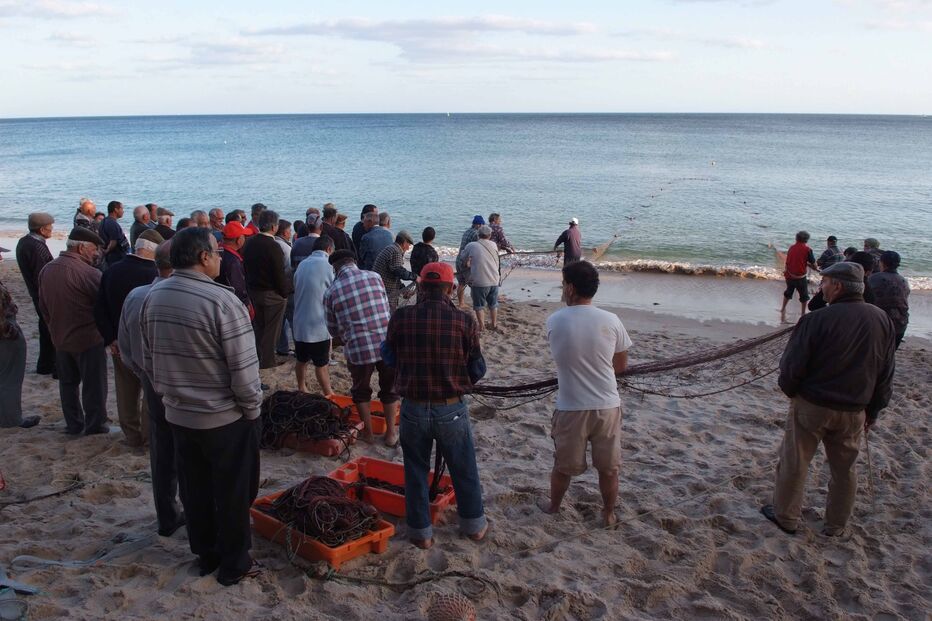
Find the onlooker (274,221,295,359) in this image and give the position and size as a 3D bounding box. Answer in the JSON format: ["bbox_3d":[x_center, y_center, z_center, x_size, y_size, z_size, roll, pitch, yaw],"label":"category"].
[{"bbox_3d":[-2.266,-0.276,8.355,0.500,1.700,0.340,11,19,33],"label":"onlooker"}]

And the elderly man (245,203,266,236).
[{"bbox_3d":[-2.712,-0.551,8.897,0.520,1.720,0.380,15,22,43],"label":"elderly man"}]

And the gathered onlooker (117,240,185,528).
[{"bbox_3d":[-1.636,0.457,3.639,0.420,1.700,0.550,-15,22,-41],"label":"gathered onlooker"}]

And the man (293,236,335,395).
[{"bbox_3d":[-1.521,0.065,6.703,0.500,1.610,0.400,6,17,21],"label":"man"}]

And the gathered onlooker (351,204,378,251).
[{"bbox_3d":[-1.325,-0.537,9.049,0.520,1.770,0.360,6,17,20],"label":"gathered onlooker"}]

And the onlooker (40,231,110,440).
[{"bbox_3d":[-3.027,0.181,5.278,0.540,1.680,0.400,0,16,2],"label":"onlooker"}]

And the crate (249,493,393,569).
[{"bbox_3d":[-0.850,1.260,3.885,0.799,0.140,0.398,7,5,39],"label":"crate"}]

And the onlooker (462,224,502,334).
[{"bbox_3d":[0.209,-0.507,10.434,0.550,1.660,0.420,2,16,6],"label":"onlooker"}]

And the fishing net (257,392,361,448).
[{"bbox_3d":[-1.333,0.886,5.411,0.750,0.420,0.520,5,17,16],"label":"fishing net"}]

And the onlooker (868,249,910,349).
[{"bbox_3d":[5.182,0.082,8.254,0.520,1.660,0.420,-3,17,-10],"label":"onlooker"}]

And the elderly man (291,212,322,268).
[{"bbox_3d":[-2.032,-0.424,8.735,0.520,1.670,0.360,5,17,17],"label":"elderly man"}]

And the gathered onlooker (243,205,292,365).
[{"bbox_3d":[-2.131,-0.217,7.224,0.550,1.730,0.400,6,17,21],"label":"gathered onlooker"}]

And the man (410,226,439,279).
[{"bbox_3d":[-0.549,-0.340,9.123,0.470,1.580,0.340,5,17,17],"label":"man"}]

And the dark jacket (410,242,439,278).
[{"bbox_3d":[-0.611,-0.694,9.902,0.460,0.660,0.280,2,16,8],"label":"dark jacket"}]

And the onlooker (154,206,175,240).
[{"bbox_3d":[-4.159,-0.571,9.312,0.520,1.690,0.340,12,20,36],"label":"onlooker"}]

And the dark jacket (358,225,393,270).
[{"bbox_3d":[-1.403,-0.969,10.551,0.520,0.740,0.320,5,17,17],"label":"dark jacket"}]

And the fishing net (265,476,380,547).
[{"bbox_3d":[-0.827,1.136,3.905,0.620,0.310,0.410,14,21,40],"label":"fishing net"}]

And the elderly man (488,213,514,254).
[{"bbox_3d":[0.604,-0.912,12.232,0.620,1.720,0.520,-4,17,-14],"label":"elderly man"}]

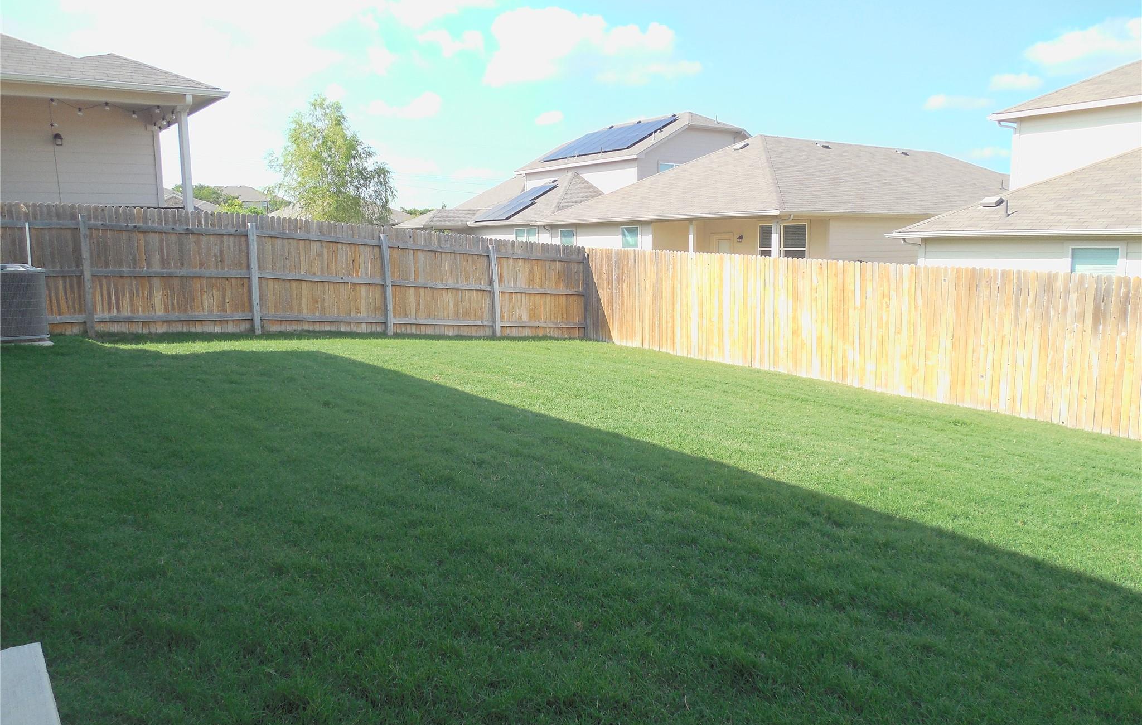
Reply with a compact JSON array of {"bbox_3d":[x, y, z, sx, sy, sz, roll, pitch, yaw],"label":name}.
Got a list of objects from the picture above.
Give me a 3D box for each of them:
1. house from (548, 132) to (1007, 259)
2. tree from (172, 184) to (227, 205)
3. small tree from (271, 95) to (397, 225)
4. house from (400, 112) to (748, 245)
[{"bbox_3d":[11.149,-5.964,33.387,22.400,5.650,12.500,-7,10,-35],"label":"house"},{"bbox_3d":[-33.516,-13.366,75.430,5.200,5.870,5.200,-4,9,-23],"label":"tree"},{"bbox_3d":[-8.387,-6.182,29.467,4.400,6.370,4.400,-3,9,-15],"label":"small tree"},{"bbox_3d":[2.306,-9.020,45.134,19.000,8.250,12.600,-7,10,-35],"label":"house"}]

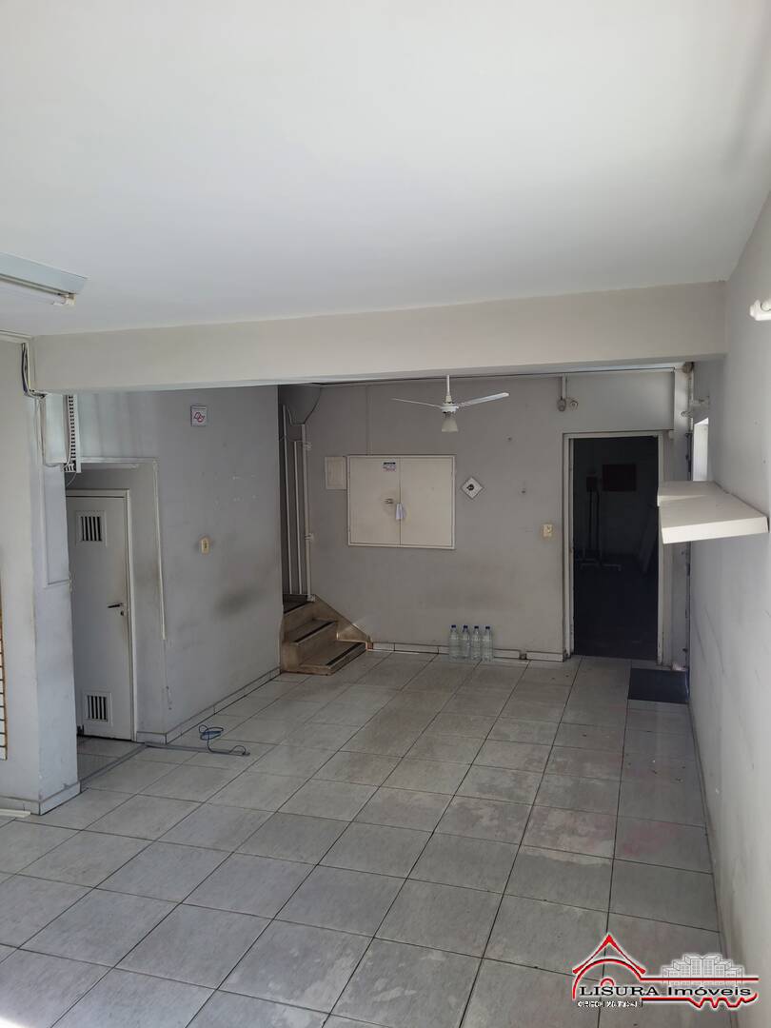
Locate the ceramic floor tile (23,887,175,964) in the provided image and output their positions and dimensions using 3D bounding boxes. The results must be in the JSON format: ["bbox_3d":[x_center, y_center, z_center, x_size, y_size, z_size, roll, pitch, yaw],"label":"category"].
[{"bbox_3d":[-1.185,1.738,3.263,0.445,0.010,0.445,0,4,19],"label":"ceramic floor tile"}]

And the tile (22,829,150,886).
[{"bbox_3d":[-1.465,1.705,3.833,0.445,0.010,0.445,0,4,19],"label":"tile"}]

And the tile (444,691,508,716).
[{"bbox_3d":[0.686,1.484,5.944,0.447,0.010,0.447,0,4,19],"label":"tile"}]

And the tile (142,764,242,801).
[{"bbox_3d":[-1.181,1.647,4.721,0.450,0.010,0.450,0,4,19],"label":"tile"}]

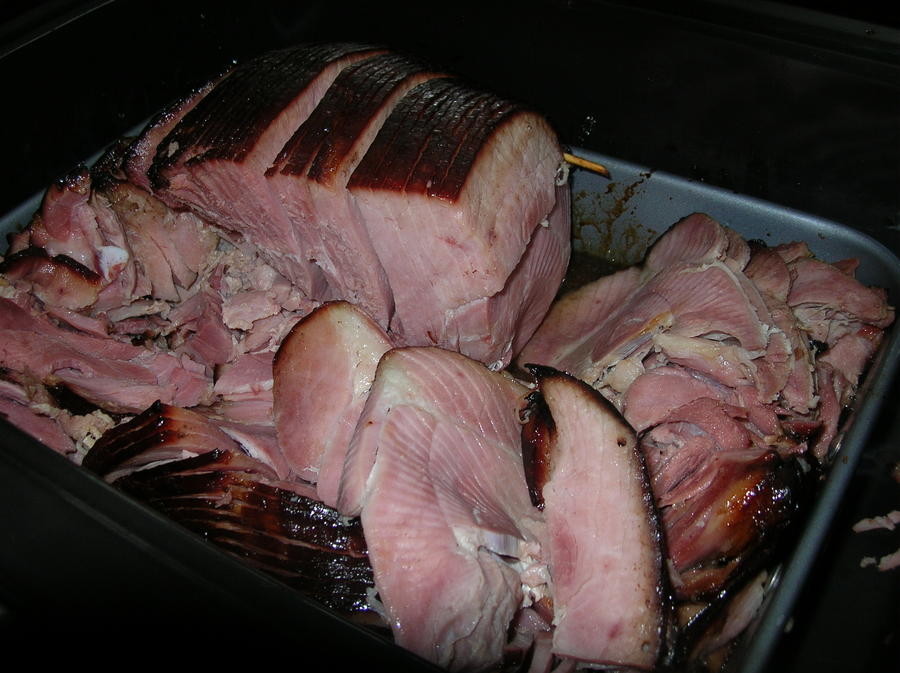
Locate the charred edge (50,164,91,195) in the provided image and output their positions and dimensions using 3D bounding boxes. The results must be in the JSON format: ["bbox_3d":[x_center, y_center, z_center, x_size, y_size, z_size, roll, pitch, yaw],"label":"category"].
[{"bbox_3d":[-0.194,-0.080,0.478,0.014,0.012,0.018,-32,50,-28],"label":"charred edge"}]

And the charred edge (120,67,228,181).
[{"bbox_3d":[-0.134,-0.104,0.458,0.055,0.044,0.018,-15,44,-14],"label":"charred edge"}]

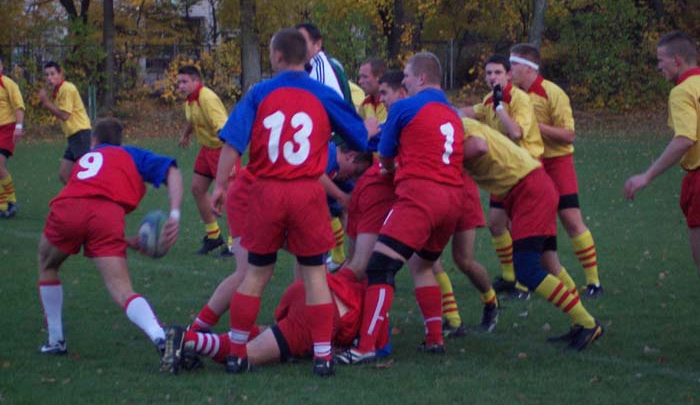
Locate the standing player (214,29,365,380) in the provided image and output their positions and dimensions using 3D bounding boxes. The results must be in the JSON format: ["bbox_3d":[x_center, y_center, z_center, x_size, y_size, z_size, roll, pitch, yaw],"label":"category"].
[{"bbox_3d":[-0.326,-0.020,13.914,0.800,1.800,0.500,0,3,5],"label":"standing player"}]

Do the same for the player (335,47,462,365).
[{"bbox_3d":[0.279,0.001,14.766,0.620,1.680,0.640,2,3,38],"label":"player"}]

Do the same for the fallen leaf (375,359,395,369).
[{"bbox_3d":[0.183,0.848,14.155,0.105,0.042,0.090,0,3,0],"label":"fallen leaf"}]

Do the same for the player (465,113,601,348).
[{"bbox_3d":[1.002,0.145,15.423,0.950,1.330,0.600,0,3,4],"label":"player"}]

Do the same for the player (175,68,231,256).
[{"bbox_3d":[-1.272,-0.395,23.507,0.540,1.650,0.550,2,3,35],"label":"player"}]

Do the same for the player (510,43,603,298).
[{"bbox_3d":[1.463,-0.242,18.909,0.570,1.780,0.530,-1,3,-22],"label":"player"}]

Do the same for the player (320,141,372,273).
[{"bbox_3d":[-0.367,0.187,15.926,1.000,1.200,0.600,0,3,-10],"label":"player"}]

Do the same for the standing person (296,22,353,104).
[{"bbox_3d":[-0.175,-0.183,17.010,0.500,1.850,0.580,-1,3,-18],"label":"standing person"}]

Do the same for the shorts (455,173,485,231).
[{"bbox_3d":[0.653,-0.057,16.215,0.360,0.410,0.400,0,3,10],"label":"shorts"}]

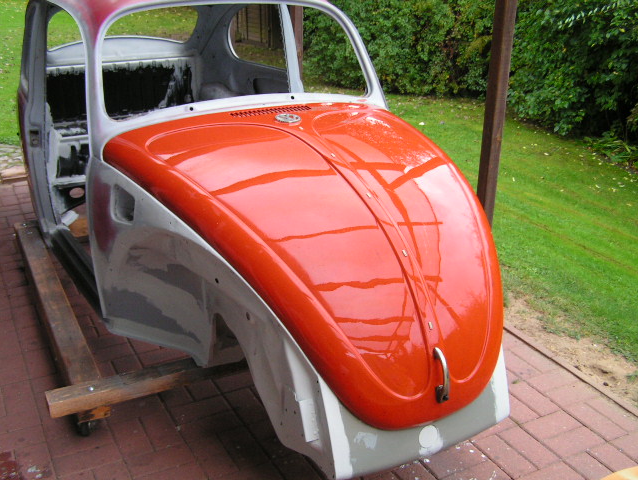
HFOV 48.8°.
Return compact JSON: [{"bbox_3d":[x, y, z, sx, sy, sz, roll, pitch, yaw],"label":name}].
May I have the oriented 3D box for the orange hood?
[{"bbox_3d":[0.049,0.004,2.240,1.160,0.680,1.120,-11,24,-27],"label":"orange hood"}]

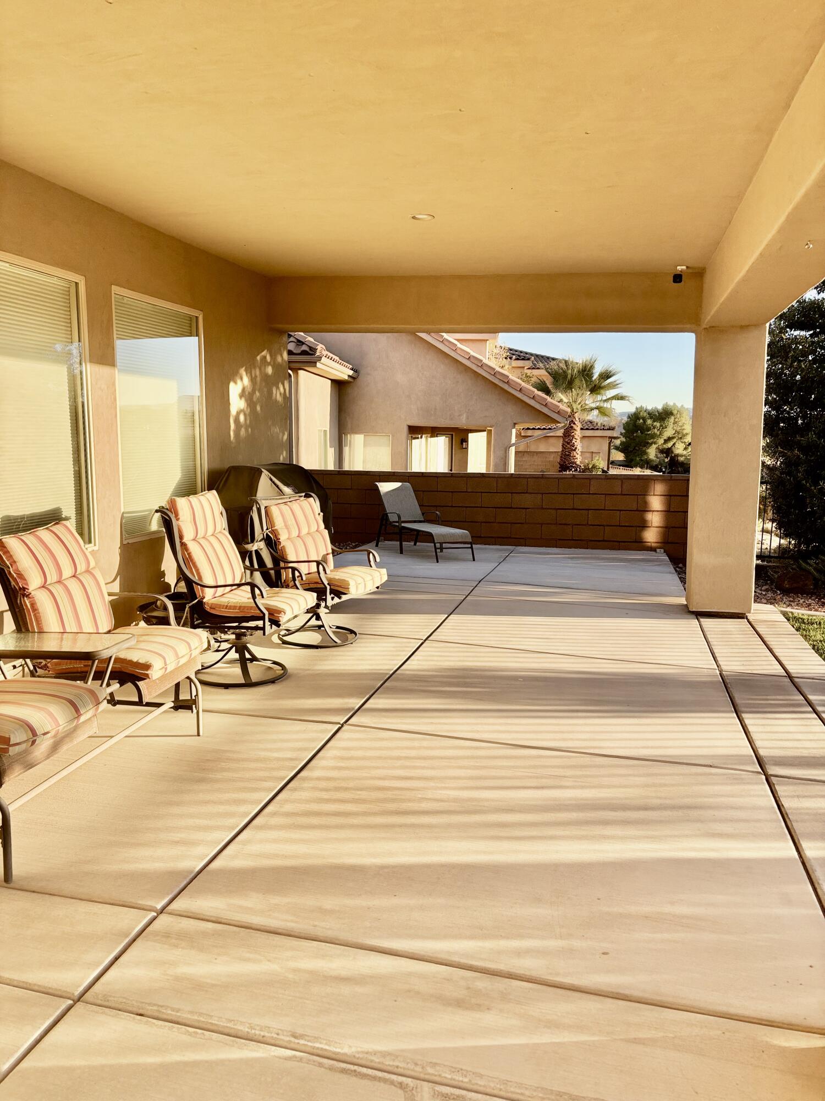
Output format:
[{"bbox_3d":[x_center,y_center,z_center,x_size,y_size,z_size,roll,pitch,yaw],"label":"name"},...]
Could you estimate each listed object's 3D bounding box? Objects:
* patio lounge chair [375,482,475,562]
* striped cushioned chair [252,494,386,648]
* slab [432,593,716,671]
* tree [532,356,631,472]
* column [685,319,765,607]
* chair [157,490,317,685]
[{"bbox_3d":[0.106,-0.384,10.026,0.650,0.840,1.550,-4,9,-29],"label":"patio lounge chair"},{"bbox_3d":[-0.661,0.126,5.853,0.790,1.000,0.660,4,8,26],"label":"striped cushioned chair"},{"bbox_3d":[1.262,0.650,6.497,2.000,0.100,1.700,4,9,14],"label":"slab"},{"bbox_3d":[5.416,-4.011,26.500,3.200,4.400,3.100,3,8,14],"label":"tree"},{"bbox_3d":[2.693,-0.650,7.064,0.510,2.400,0.490,3,8,14],"label":"column"},{"bbox_3d":[-1.027,0.223,4.909,0.790,1.060,0.660,3,8,14],"label":"chair"}]

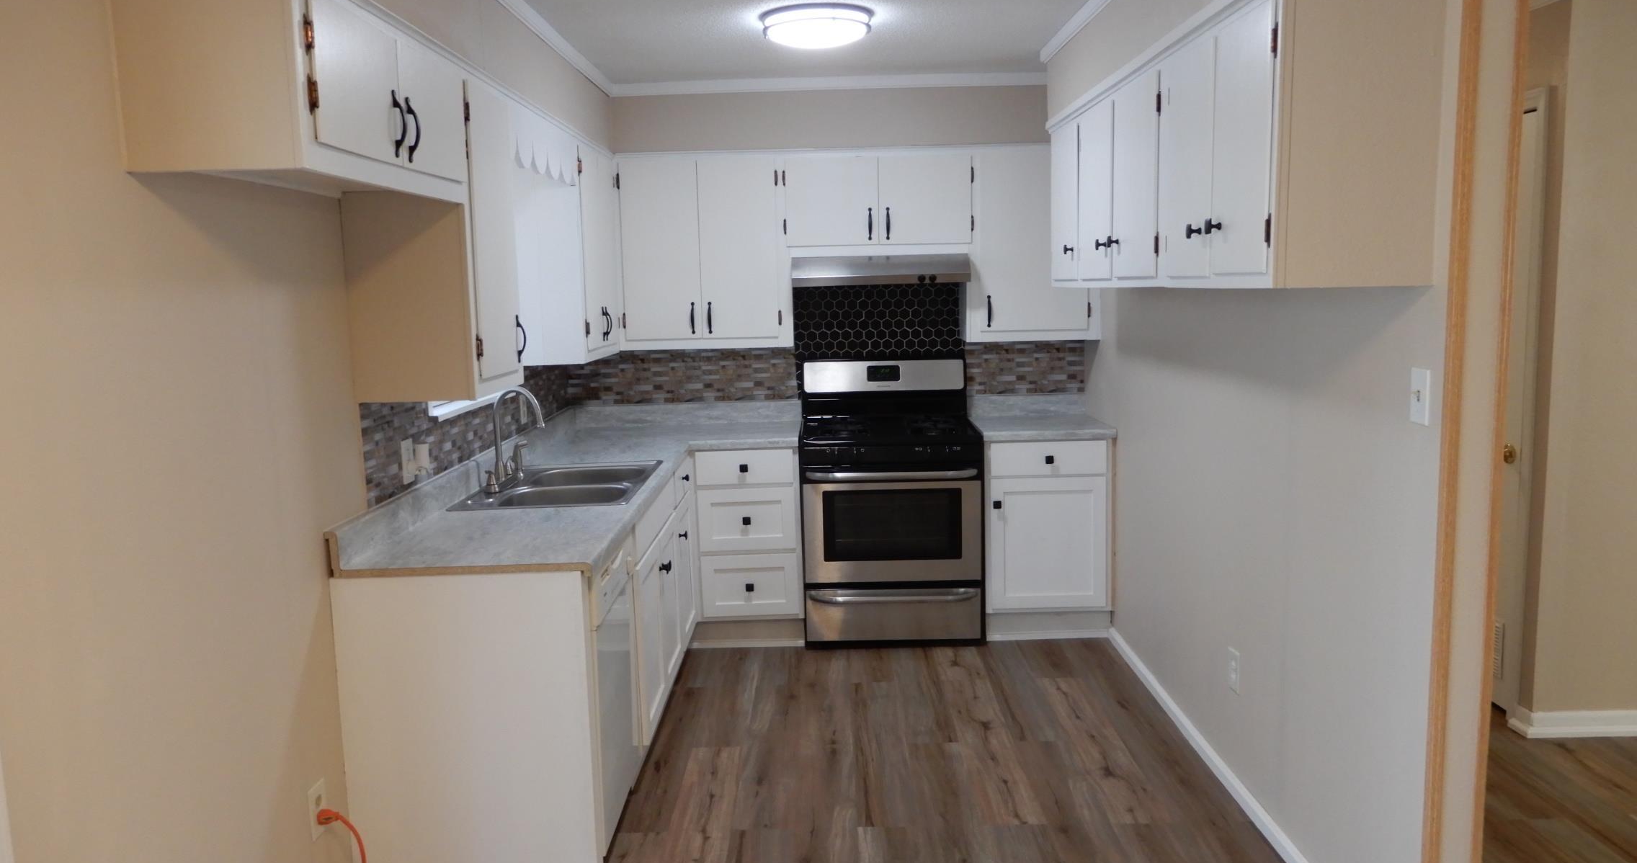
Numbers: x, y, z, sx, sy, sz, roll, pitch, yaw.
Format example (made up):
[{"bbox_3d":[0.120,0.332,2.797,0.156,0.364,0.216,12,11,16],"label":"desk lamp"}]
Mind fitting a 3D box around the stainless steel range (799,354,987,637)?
[{"bbox_3d":[0.315,0.295,4.996,0.762,1.177,0.630,-1,8,0],"label":"stainless steel range"}]

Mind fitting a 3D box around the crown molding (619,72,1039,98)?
[{"bbox_3d":[0.052,-1.466,4.792,1.875,0.055,0.047,-1,8,1],"label":"crown molding"}]

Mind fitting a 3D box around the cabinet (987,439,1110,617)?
[{"bbox_3d":[0.968,0.365,5.067,0.535,0.728,0.627,-1,8,1],"label":"cabinet"}]

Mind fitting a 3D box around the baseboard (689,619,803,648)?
[{"bbox_3d":[-0.309,0.870,4.907,0.500,0.135,0.025,-1,8,1],"label":"baseboard"}]

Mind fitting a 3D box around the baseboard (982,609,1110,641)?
[{"bbox_3d":[0.985,0.837,4.891,0.530,0.135,0.025,-1,8,1],"label":"baseboard"}]

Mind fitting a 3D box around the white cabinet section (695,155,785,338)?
[{"bbox_3d":[-0.340,-0.824,5.136,0.357,0.790,0.335,-1,8,0],"label":"white cabinet section"}]

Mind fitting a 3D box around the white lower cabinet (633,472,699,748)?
[{"bbox_3d":[-0.830,0.542,4.094,0.605,0.728,1.320,-1,8,1],"label":"white lower cabinet"}]

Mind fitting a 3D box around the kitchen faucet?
[{"bbox_3d":[-0.983,0.016,3.740,0.195,0.317,0.260,-1,8,0],"label":"kitchen faucet"}]

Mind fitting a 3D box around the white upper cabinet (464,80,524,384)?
[{"bbox_3d":[-1.025,-0.514,3.073,0.317,0.824,0.441,-1,8,1],"label":"white upper cabinet"}]

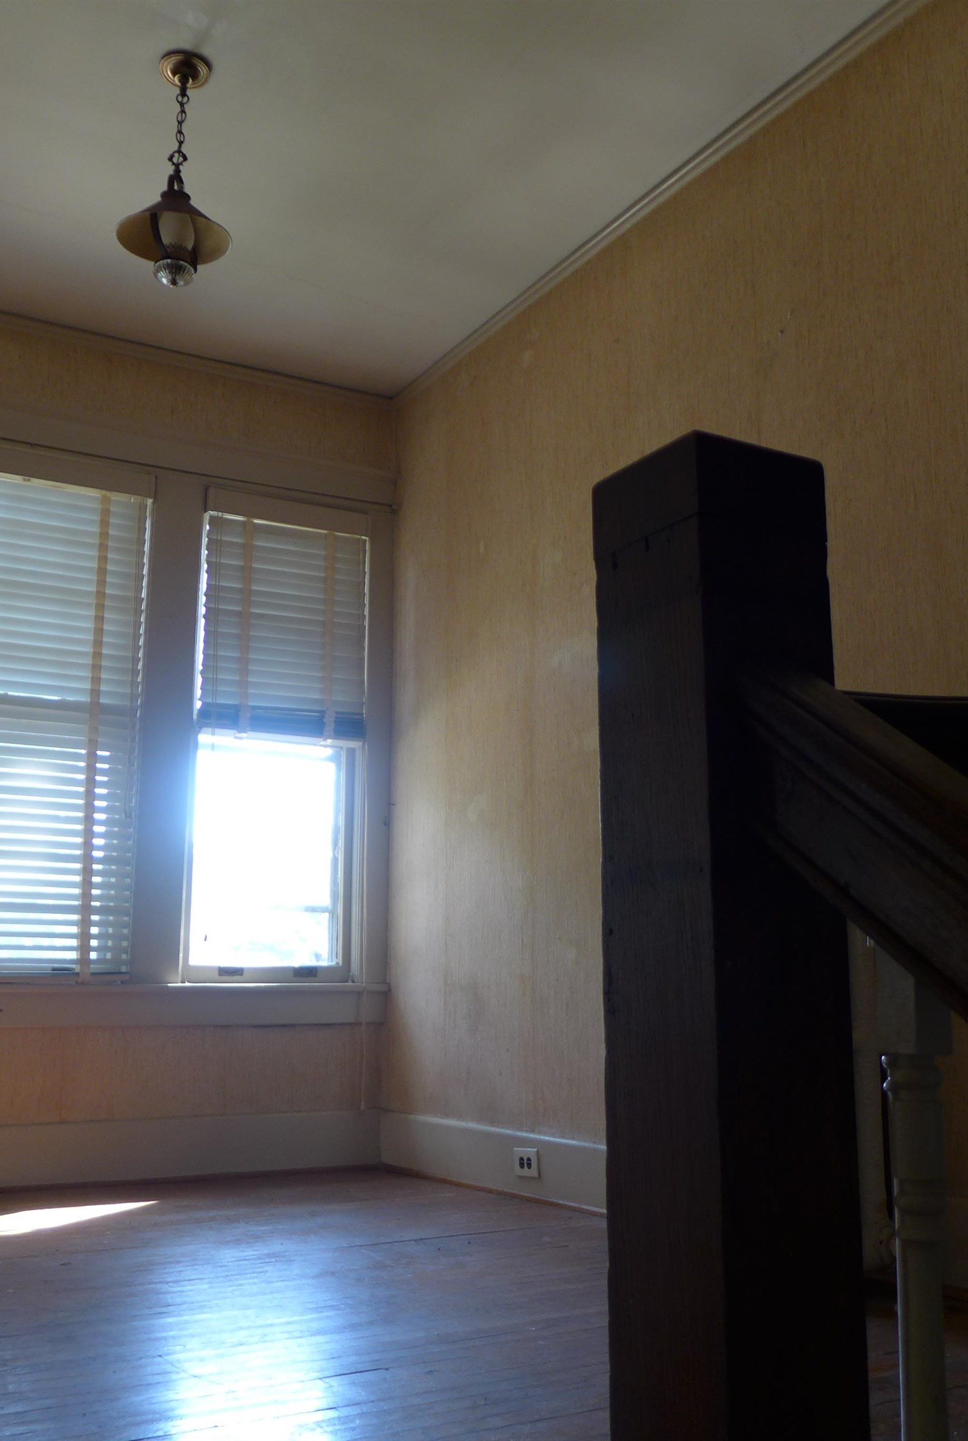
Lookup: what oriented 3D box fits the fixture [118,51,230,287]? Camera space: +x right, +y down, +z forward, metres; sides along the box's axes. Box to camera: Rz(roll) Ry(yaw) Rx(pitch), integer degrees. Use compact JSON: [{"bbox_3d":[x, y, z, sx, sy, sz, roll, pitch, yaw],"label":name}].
[{"bbox_3d":[-0.737,-1.320,3.227,0.270,0.598,0.270,6,-13,-28],"label":"fixture"}]

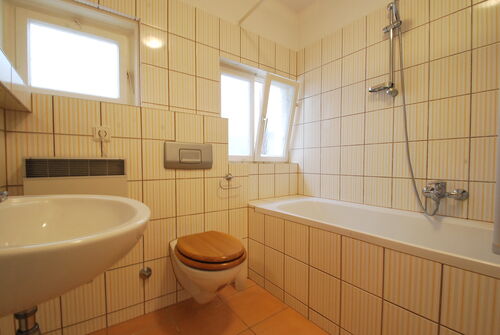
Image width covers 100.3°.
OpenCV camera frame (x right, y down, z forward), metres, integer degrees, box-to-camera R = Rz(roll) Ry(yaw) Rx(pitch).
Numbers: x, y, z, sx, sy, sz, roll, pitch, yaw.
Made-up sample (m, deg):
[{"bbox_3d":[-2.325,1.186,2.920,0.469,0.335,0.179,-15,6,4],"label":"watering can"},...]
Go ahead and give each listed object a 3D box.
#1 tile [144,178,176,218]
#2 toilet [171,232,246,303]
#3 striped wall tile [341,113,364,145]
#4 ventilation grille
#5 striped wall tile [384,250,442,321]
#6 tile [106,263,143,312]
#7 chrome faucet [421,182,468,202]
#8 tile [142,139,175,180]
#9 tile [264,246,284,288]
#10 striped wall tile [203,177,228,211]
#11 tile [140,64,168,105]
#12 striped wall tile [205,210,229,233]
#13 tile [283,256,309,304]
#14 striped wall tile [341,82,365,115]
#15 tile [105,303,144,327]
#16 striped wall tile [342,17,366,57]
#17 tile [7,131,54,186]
[{"bbox_3d":[-0.570,0.199,1.318,0.191,0.249,0.010,-1,2,-32],"label":"tile"},{"bbox_3d":[-0.245,0.639,1.217,0.365,0.395,0.520,-1,2,-32],"label":"toilet"},{"bbox_3d":[0.847,-0.308,1.722,0.010,0.249,0.191,-1,2,-39],"label":"striped wall tile"},{"bbox_3d":[-0.829,0.001,1.017,0.370,0.083,0.020,-1,2,-35],"label":"ventilation grille"},{"bbox_3d":[0.655,0.474,0.852,0.010,0.235,0.200,-1,2,-38],"label":"striped wall tile"},{"bbox_3d":[-0.733,0.702,1.230,0.191,0.249,0.010,-1,2,-32],"label":"tile"},{"bbox_3d":[1.162,0.145,1.243,0.140,0.095,0.200,-1,2,-36],"label":"chrome faucet"},{"bbox_3d":[-0.574,-0.050,1.321,0.200,0.250,0.010,-1,2,-35],"label":"tile"},{"bbox_3d":[0.176,0.711,1.495,0.010,0.254,0.195,-1,2,-39],"label":"tile"},{"bbox_3d":[-0.250,0.198,1.562,0.195,0.254,0.010,-1,2,-32],"label":"striped wall tile"},{"bbox_3d":[-0.648,-0.564,1.432,0.170,0.252,0.010,-1,1,-34],"label":"tile"},{"bbox_3d":[-0.249,0.463,1.599,0.200,0.250,0.010,-1,2,-36],"label":"striped wall tile"},{"bbox_3d":[0.300,0.723,1.349,0.010,0.252,0.200,-1,2,-39],"label":"tile"},{"bbox_3d":[0.846,-0.558,1.716,0.010,0.249,0.191,-1,2,-39],"label":"striped wall tile"},{"bbox_3d":[-0.736,0.876,1.234,0.200,0.081,0.010,-1,2,-35],"label":"tile"},{"bbox_3d":[0.869,-1.082,1.742,0.010,0.249,0.195,-1,2,-39],"label":"striped wall tile"},{"bbox_3d":[-1.079,-0.044,1.032,0.168,0.254,0.010,-1,2,-32],"label":"tile"}]

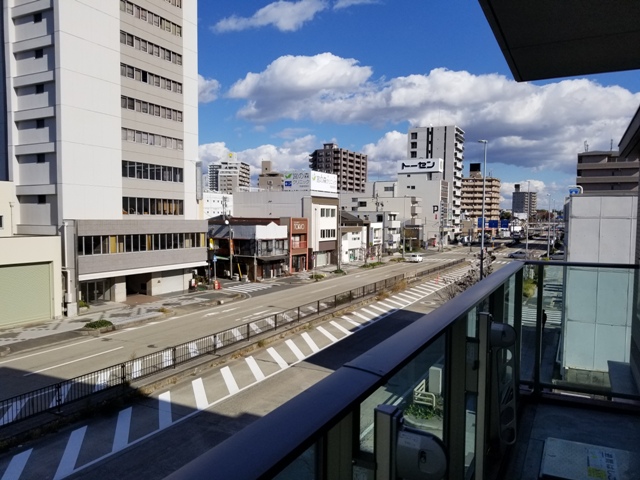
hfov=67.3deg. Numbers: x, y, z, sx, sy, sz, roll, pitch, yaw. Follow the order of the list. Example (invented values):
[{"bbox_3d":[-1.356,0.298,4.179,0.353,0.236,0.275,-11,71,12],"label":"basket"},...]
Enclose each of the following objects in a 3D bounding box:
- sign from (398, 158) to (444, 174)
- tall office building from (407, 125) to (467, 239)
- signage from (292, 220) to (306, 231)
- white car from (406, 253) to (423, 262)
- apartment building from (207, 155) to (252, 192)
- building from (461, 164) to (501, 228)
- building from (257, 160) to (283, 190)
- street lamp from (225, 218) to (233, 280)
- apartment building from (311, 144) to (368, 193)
[{"bbox_3d":[27.764,-20.256,133.293,12.000,3.763,2.800,1,3,28],"label":"sign"},{"bbox_3d":[37.983,-17.231,154.741,14.000,35.300,16.000,1,3,28],"label":"tall office building"},{"bbox_3d":[-2.651,-1.851,63.880,0.150,1.397,3.300,1,3,28],"label":"signage"},{"bbox_3d":[16.315,2.962,81.030,1.500,1.520,3.450,1,3,28],"label":"white car"},{"bbox_3d":[-60.108,-31.194,324.815,21.500,48.000,23.000,0,3,8],"label":"apartment building"},{"bbox_3d":[71.879,-17.651,217.847,18.000,30.500,14.000,1,3,28],"label":"building"},{"bbox_3d":[-29.668,-26.385,295.620,15.000,41.000,16.000,0,3,4],"label":"building"},{"bbox_3d":[-10.877,1.179,57.562,0.400,7.250,0.900,2,4,43],"label":"street lamp"},{"bbox_3d":[9.340,-25.939,252.083,20.000,44.000,30.000,1,3,30],"label":"apartment building"}]

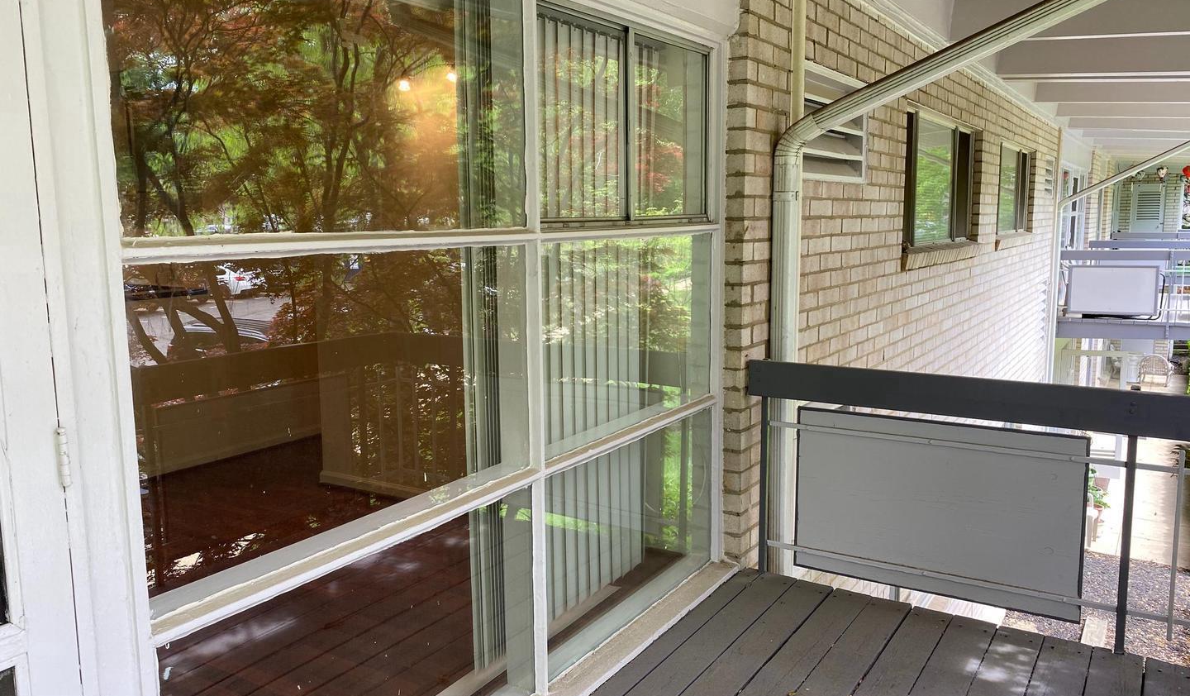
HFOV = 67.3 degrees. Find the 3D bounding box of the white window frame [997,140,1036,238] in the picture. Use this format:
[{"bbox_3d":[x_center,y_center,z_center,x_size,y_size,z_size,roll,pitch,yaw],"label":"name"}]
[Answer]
[{"bbox_3d":[3.967,-1.514,8.576,0.090,0.840,2.140,5,10,33],"label":"white window frame"}]

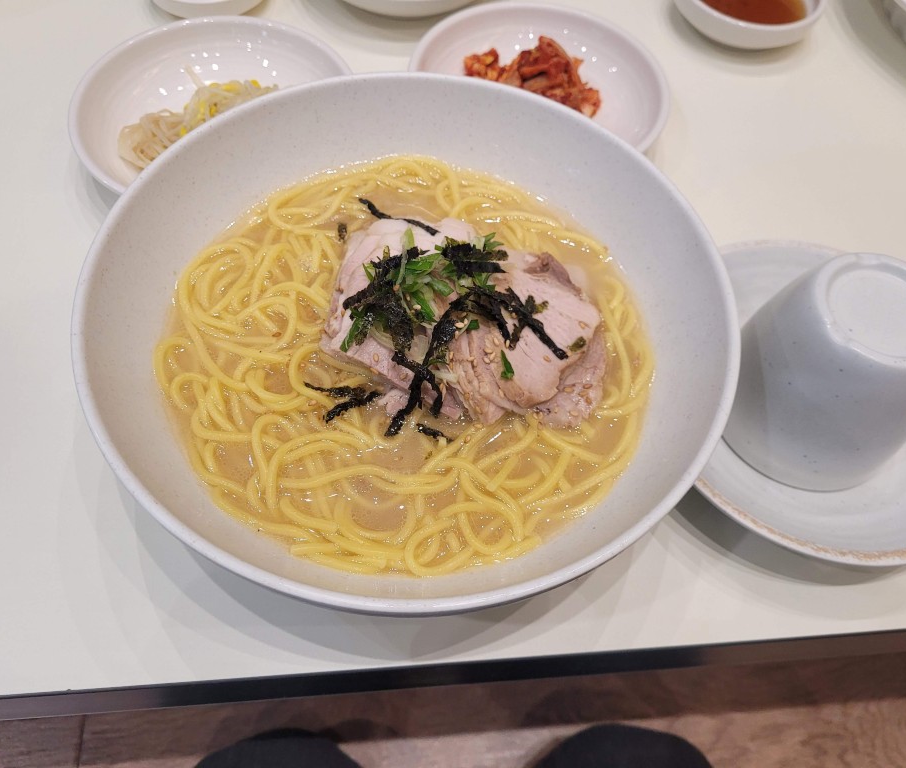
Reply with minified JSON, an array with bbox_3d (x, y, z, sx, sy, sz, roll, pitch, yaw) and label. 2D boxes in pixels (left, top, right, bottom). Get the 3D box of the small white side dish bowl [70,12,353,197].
[{"bbox_3d":[-0.111,-0.123,0.375,0.134,0.033,0.134,2,59,-3],"label":"small white side dish bowl"}]

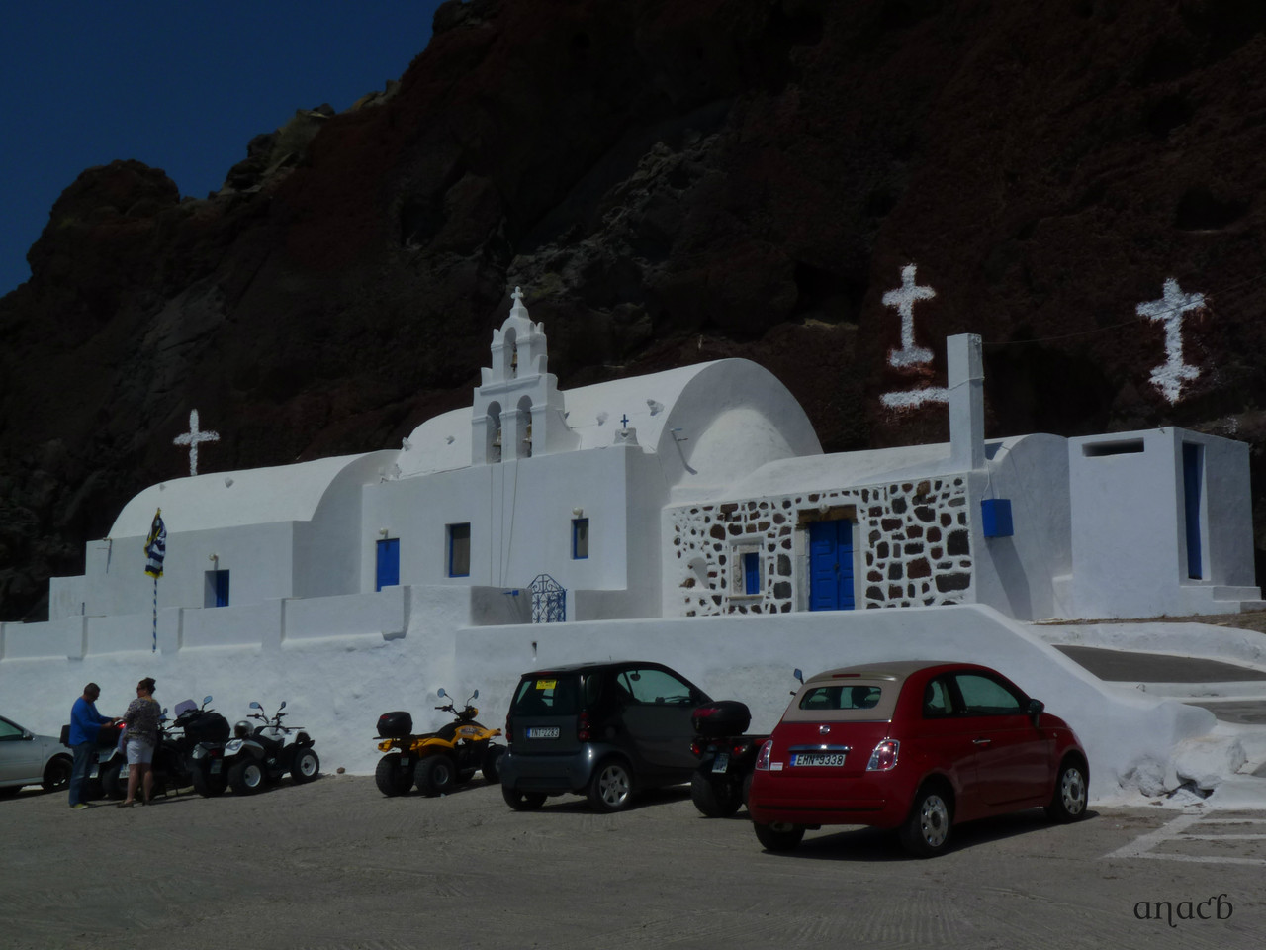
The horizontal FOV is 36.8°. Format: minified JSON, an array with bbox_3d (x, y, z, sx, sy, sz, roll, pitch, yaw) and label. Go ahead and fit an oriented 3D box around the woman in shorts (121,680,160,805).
[{"bbox_3d":[-6.450,3.500,24.900,0.520,1.690,0.400,3,-8,-25],"label":"woman in shorts"}]

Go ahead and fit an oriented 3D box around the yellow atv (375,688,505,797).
[{"bbox_3d":[-2.530,3.491,24.941,1.000,1.300,1.800,-7,-7,42],"label":"yellow atv"}]

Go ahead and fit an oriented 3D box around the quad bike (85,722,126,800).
[{"bbox_3d":[-6.835,3.769,25.725,1.020,1.130,1.830,-5,-6,31],"label":"quad bike"}]

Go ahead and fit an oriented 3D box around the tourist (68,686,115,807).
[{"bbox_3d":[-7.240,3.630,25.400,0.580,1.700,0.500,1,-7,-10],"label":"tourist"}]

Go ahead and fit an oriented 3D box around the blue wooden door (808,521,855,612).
[{"bbox_3d":[3.060,1.540,28.700,0.100,1.780,1.020,6,-10,-44],"label":"blue wooden door"}]

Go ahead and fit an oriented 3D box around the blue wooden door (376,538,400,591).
[{"bbox_3d":[-4.704,2.102,36.496,0.080,1.750,0.760,6,-10,-44],"label":"blue wooden door"}]

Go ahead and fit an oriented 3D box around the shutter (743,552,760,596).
[{"bbox_3d":[1.949,1.625,31.259,0.060,0.690,0.380,6,-10,-44],"label":"shutter"}]

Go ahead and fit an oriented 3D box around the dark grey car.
[{"bbox_3d":[-0.020,2.860,21.100,2.500,1.550,1.520,3,-7,-43],"label":"dark grey car"}]

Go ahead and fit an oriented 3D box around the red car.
[{"bbox_3d":[2.545,2.330,16.270,1.630,1.488,3.546,-7,-6,40],"label":"red car"}]

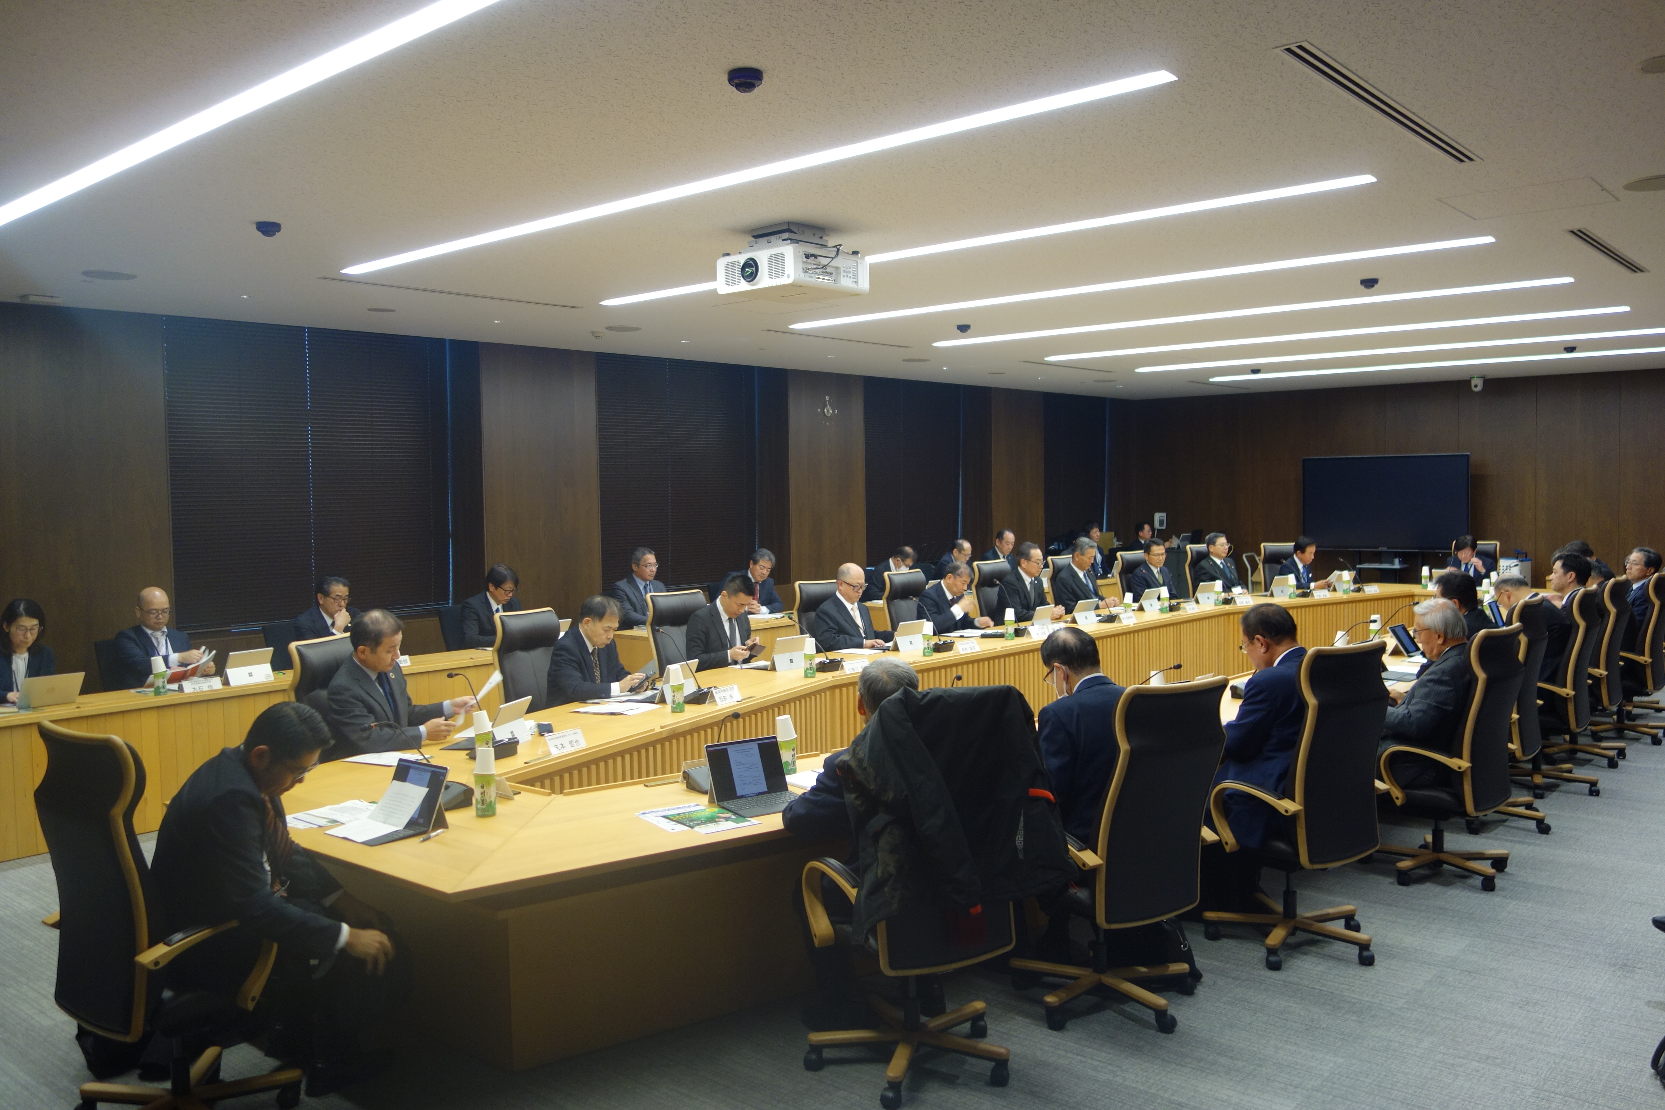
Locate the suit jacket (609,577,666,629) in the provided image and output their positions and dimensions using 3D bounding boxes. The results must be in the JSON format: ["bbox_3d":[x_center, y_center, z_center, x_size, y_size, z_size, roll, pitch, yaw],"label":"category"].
[{"bbox_3d":[-1.537,0.489,10.458,0.420,0.650,0.500,2,4,44],"label":"suit jacket"}]

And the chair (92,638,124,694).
[{"bbox_3d":[-4.015,0.984,7.715,0.580,0.950,0.570,2,4,41],"label":"chair"}]

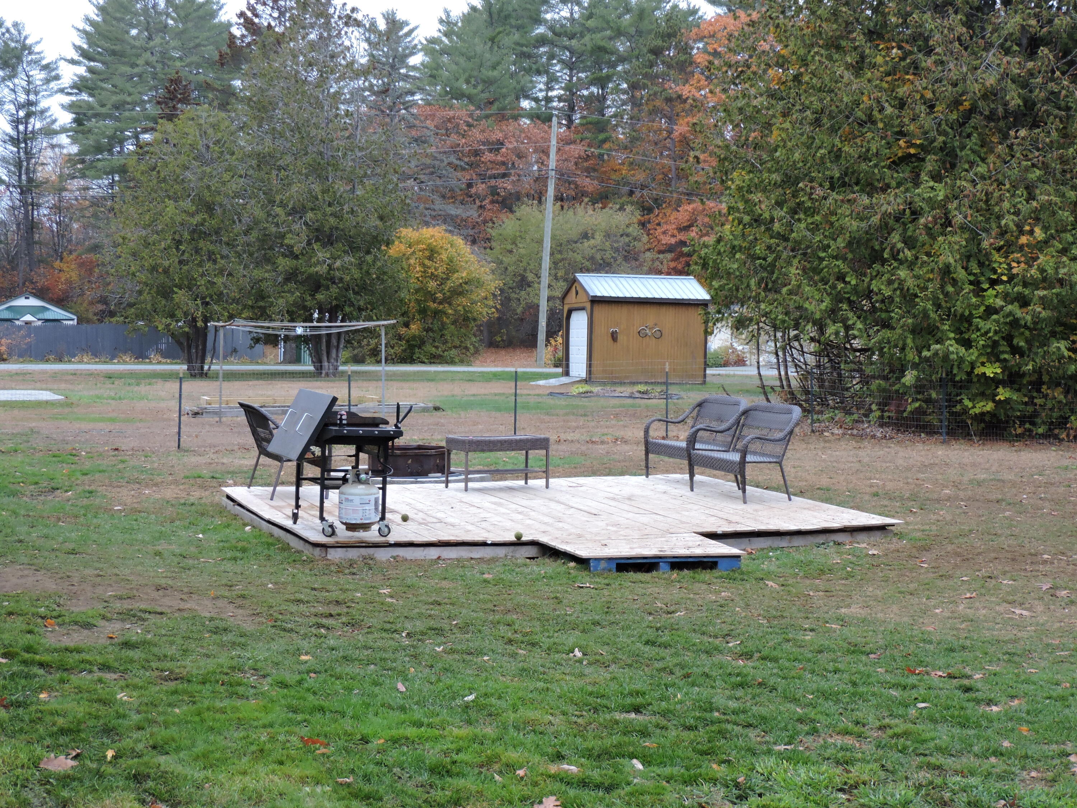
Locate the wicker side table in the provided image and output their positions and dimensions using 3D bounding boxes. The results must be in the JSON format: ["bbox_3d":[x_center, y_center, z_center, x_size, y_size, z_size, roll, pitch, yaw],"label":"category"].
[{"bbox_3d":[-0.398,0.563,16.393,0.890,0.480,0.450,-1,3,-29],"label":"wicker side table"}]

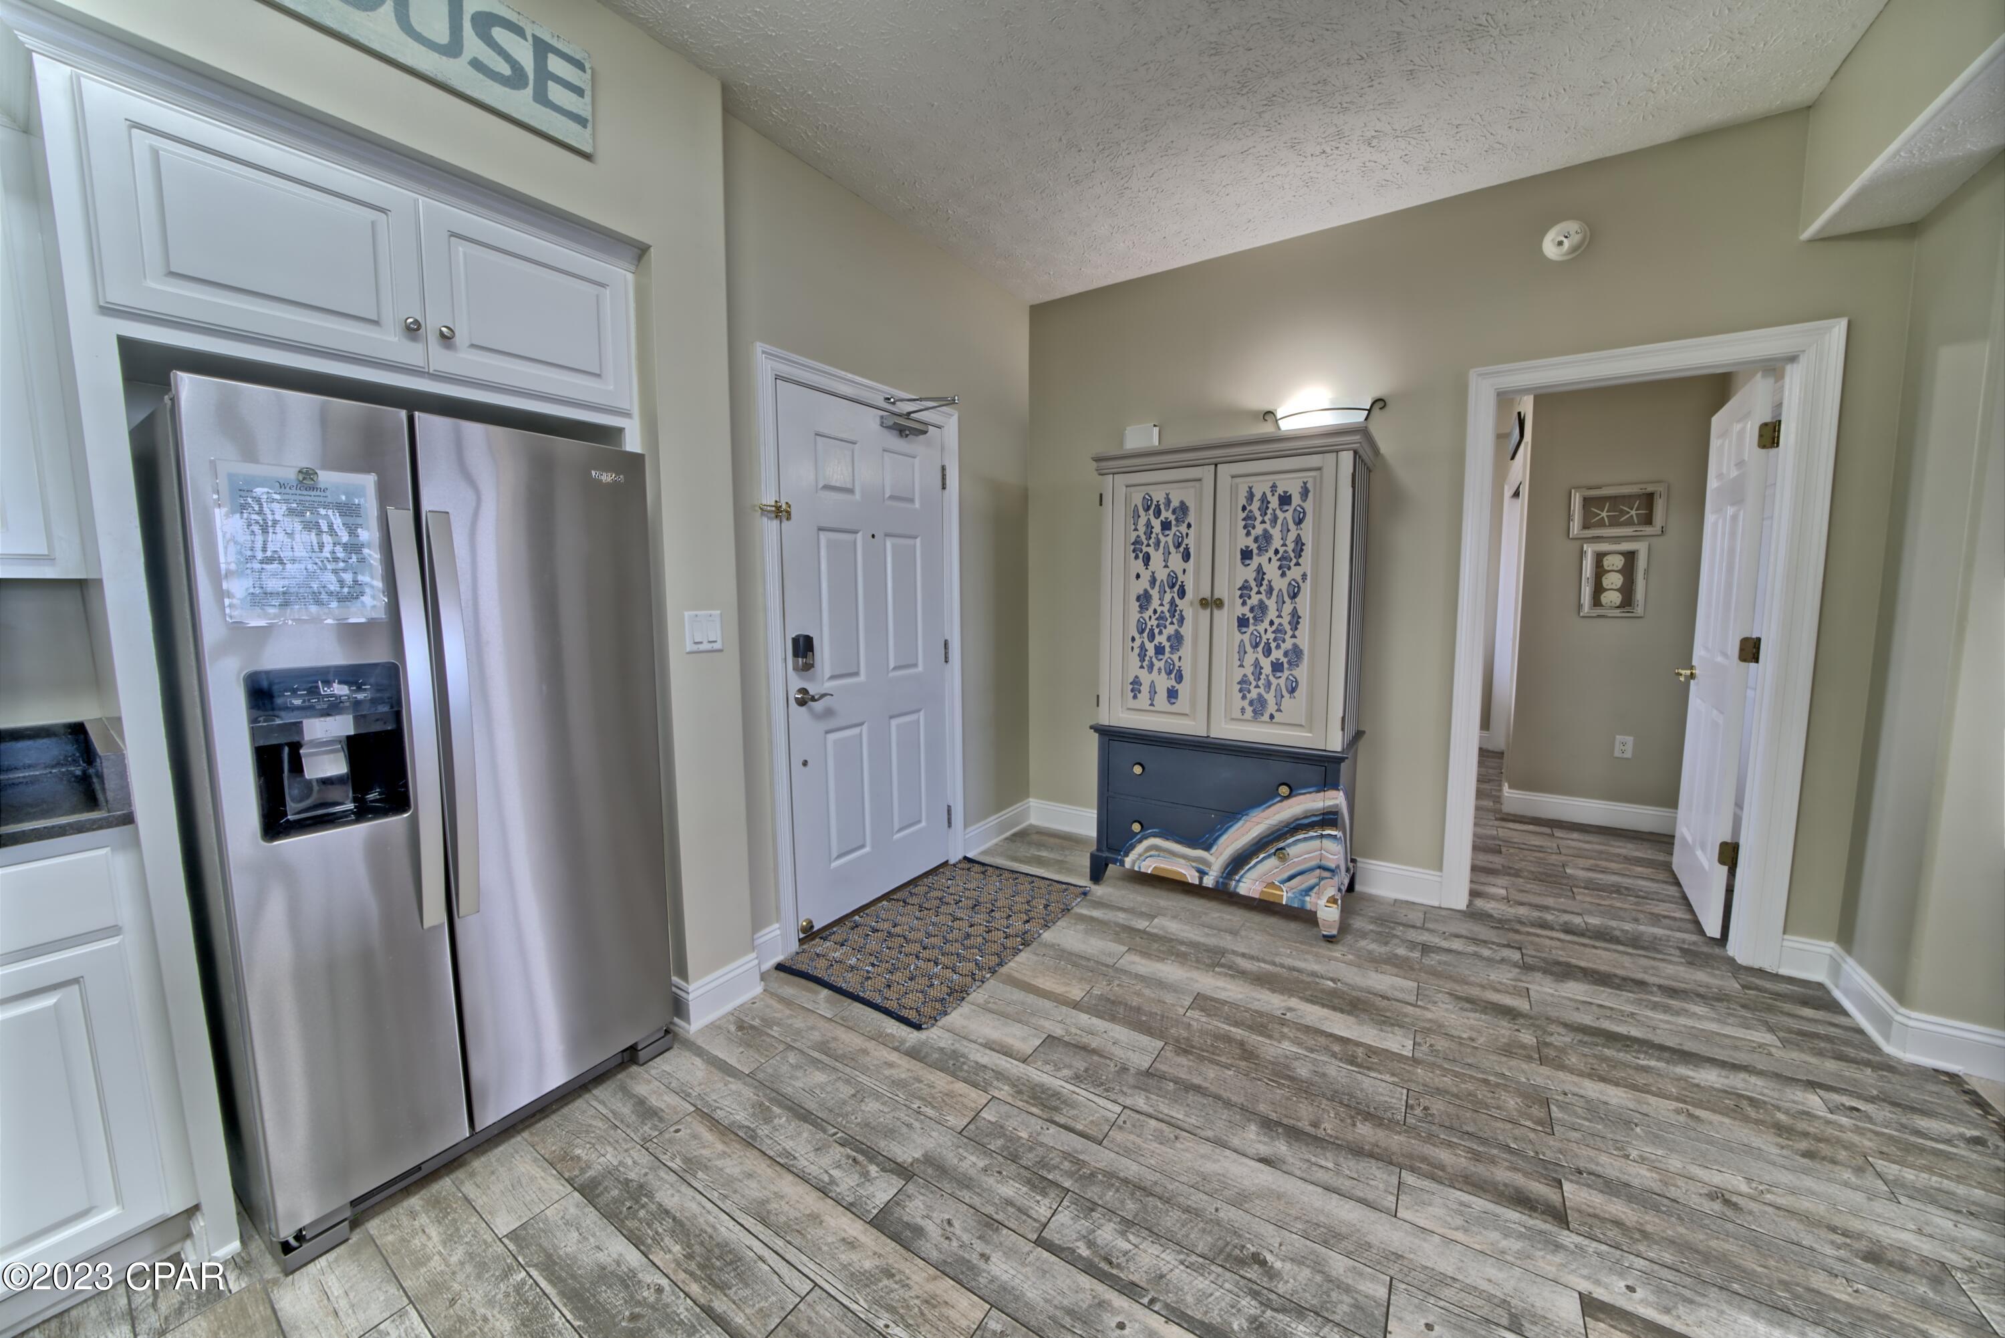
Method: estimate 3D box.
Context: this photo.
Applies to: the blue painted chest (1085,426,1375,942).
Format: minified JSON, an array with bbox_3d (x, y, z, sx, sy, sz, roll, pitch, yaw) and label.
[{"bbox_3d":[0.957,0.044,2.864,1.028,1.858,0.518,3,7,32],"label":"blue painted chest"}]

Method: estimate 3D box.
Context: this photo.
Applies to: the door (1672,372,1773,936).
[{"bbox_3d":[2.848,-0.042,2.659,0.037,2.025,0.775,4,7,38],"label":"door"}]

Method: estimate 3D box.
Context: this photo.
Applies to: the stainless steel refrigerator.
[{"bbox_3d":[-1.451,0.269,1.726,0.790,1.670,0.810,3,7,35],"label":"stainless steel refrigerator"}]

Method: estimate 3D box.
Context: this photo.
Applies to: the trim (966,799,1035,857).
[{"bbox_3d":[-0.006,0.856,3.624,0.017,0.141,0.641,3,7,33],"label":"trim"}]

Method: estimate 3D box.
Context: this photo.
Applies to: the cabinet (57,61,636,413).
[{"bbox_3d":[-1.508,-0.851,1.629,0.550,0.410,0.910,3,7,35],"label":"cabinet"}]

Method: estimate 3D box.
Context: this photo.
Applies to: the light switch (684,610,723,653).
[{"bbox_3d":[-0.877,-0.108,1.974,0.012,0.117,0.116,3,7,34],"label":"light switch"}]

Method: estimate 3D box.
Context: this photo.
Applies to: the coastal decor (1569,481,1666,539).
[{"bbox_3d":[3.266,-0.835,3.554,0.382,0.266,0.035,3,7,32],"label":"coastal decor"}]

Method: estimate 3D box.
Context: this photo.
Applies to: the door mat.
[{"bbox_3d":[-0.213,1.001,2.660,0.660,0.012,1.165,3,7,33],"label":"door mat"}]

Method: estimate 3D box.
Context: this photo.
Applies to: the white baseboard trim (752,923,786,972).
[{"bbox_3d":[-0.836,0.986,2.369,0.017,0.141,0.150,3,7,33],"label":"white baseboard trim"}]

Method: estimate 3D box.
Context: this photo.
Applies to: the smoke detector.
[{"bbox_3d":[2.017,-1.538,2.390,0.132,0.132,0.045,3,7,33],"label":"smoke detector"}]

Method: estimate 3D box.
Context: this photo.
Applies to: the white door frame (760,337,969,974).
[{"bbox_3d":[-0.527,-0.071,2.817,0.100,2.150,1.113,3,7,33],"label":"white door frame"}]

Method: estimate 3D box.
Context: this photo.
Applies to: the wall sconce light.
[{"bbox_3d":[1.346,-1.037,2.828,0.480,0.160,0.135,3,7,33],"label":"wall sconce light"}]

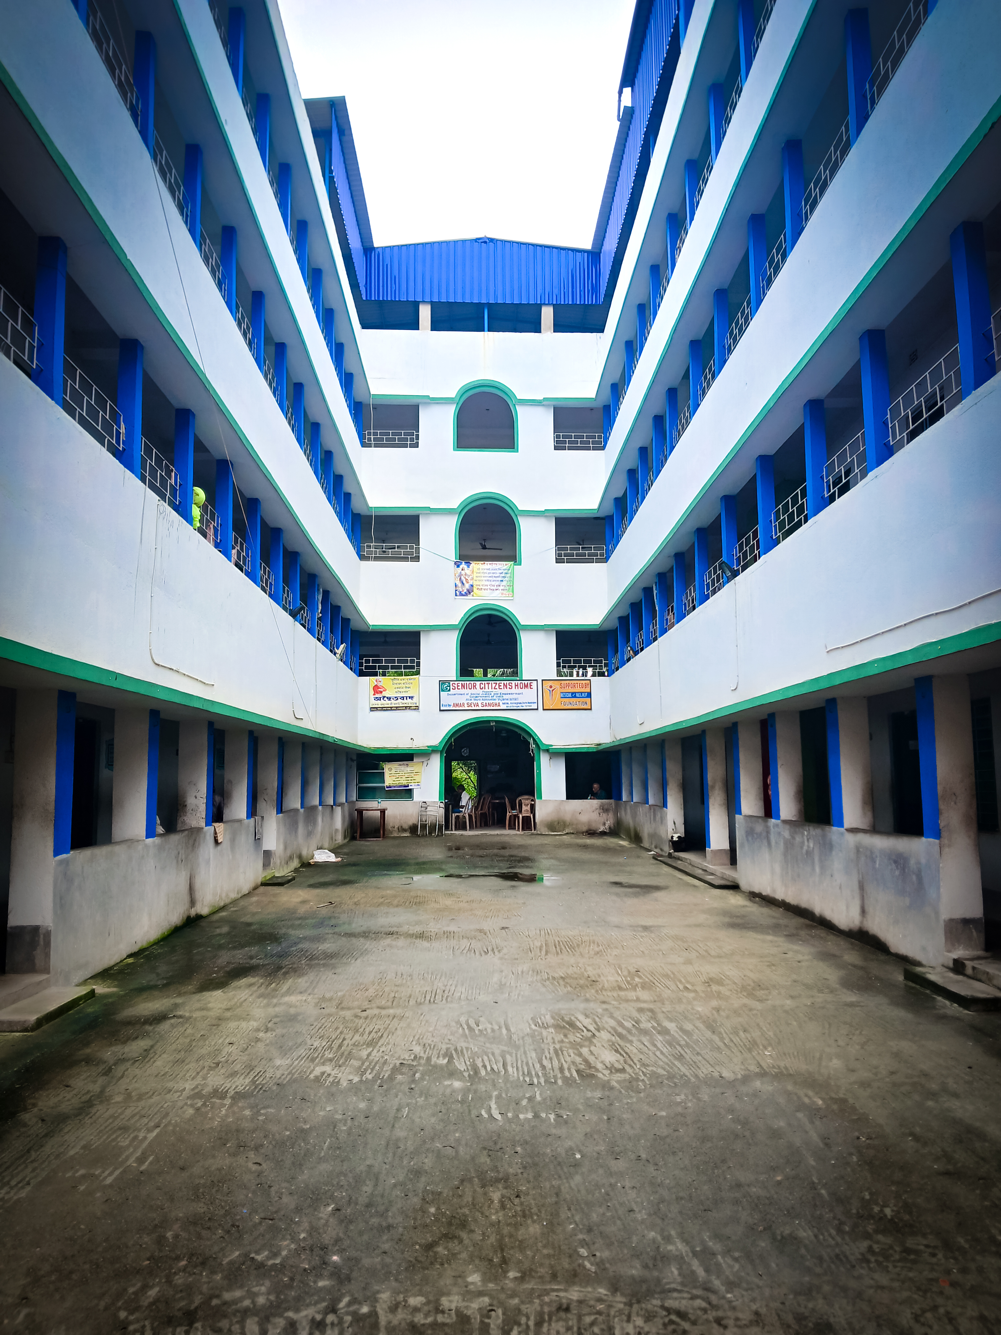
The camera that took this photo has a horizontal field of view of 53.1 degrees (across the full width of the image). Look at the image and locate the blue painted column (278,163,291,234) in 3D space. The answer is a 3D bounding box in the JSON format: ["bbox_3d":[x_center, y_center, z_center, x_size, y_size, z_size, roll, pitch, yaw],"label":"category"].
[{"bbox_3d":[-3.489,-7.515,16.238,0.157,1.288,0.157,-1,-7,-1],"label":"blue painted column"}]

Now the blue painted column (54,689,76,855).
[{"bbox_3d":[-3.133,0.731,6.921,0.260,1.132,0.270,0,-7,-1],"label":"blue painted column"}]

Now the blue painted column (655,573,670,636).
[{"bbox_3d":[3.086,-1.163,19.039,0.157,1.236,0.157,-1,-7,-1],"label":"blue painted column"}]

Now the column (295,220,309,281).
[{"bbox_3d":[-3.531,-7.355,17.959,0.157,1.244,0.157,-1,-7,-1],"label":"column"}]

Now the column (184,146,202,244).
[{"bbox_3d":[-3.354,-5.086,10.941,0.157,1.225,0.157,-1,-7,-1],"label":"column"}]

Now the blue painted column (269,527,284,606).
[{"bbox_3d":[-3.495,-1.550,15.600,0.170,1.245,0.185,0,-7,-1],"label":"blue painted column"}]

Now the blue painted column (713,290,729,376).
[{"bbox_3d":[3.222,-4.856,14.560,0.170,1.340,0.185,0,-7,-1],"label":"blue painted column"}]

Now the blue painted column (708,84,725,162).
[{"bbox_3d":[3.124,-7.757,14.357,0.157,1.169,0.157,-1,-7,-1],"label":"blue painted column"}]

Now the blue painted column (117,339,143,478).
[{"bbox_3d":[-3.146,-2.191,8.535,0.155,1.187,0.155,0,-7,-1],"label":"blue painted column"}]

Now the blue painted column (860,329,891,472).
[{"bbox_3d":[3.187,-2.232,8.476,0.155,1.220,0.155,0,-7,-1],"label":"blue painted column"}]

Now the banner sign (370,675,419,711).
[{"bbox_3d":[-2.578,0.644,24.470,1.208,0.868,0.030,0,-7,-5],"label":"banner sign"}]

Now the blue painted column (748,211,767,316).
[{"bbox_3d":[3.268,-5.072,12.693,0.170,1.340,0.185,0,-7,-1],"label":"blue painted column"}]

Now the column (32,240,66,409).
[{"bbox_3d":[-3.235,-2.459,7.202,0.157,1.233,0.157,-1,-7,-1],"label":"column"}]

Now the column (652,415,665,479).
[{"bbox_3d":[2.925,-4.027,18.541,0.155,1.220,0.155,0,-7,-1],"label":"column"}]

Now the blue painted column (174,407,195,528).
[{"bbox_3d":[-3.315,-2.085,10.493,0.157,1.210,0.157,-1,-7,-1],"label":"blue painted column"}]

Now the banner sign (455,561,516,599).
[{"bbox_3d":[-0.419,-2.265,26.171,1.551,1.010,0.030,0,-7,-1],"label":"banner sign"}]

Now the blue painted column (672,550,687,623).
[{"bbox_3d":[2.993,-1.287,16.733,0.155,1.200,0.155,0,-7,-1],"label":"blue painted column"}]

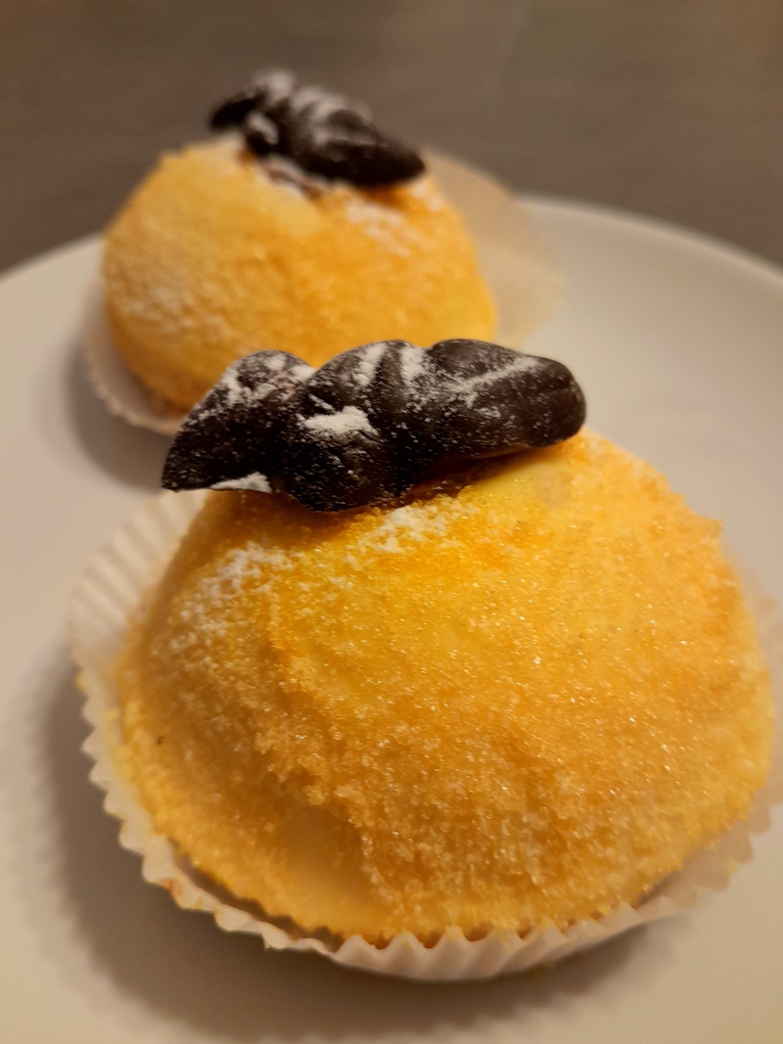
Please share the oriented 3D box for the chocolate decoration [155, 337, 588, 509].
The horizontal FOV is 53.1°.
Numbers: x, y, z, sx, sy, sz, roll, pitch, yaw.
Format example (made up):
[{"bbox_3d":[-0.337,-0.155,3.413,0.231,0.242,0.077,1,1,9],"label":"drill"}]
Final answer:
[{"bbox_3d":[-0.001,-0.011,0.082,0.045,0.012,0.015,-10,48,-7],"label":"chocolate decoration"}]

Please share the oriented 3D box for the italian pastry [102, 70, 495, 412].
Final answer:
[{"bbox_3d":[-0.021,-0.058,0.147,0.080,0.045,0.080,-1,48,1],"label":"italian pastry"}]

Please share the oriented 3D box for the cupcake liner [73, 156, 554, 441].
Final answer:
[{"bbox_3d":[-0.014,-0.048,0.156,0.093,0.020,0.092,-1,48,1],"label":"cupcake liner"}]

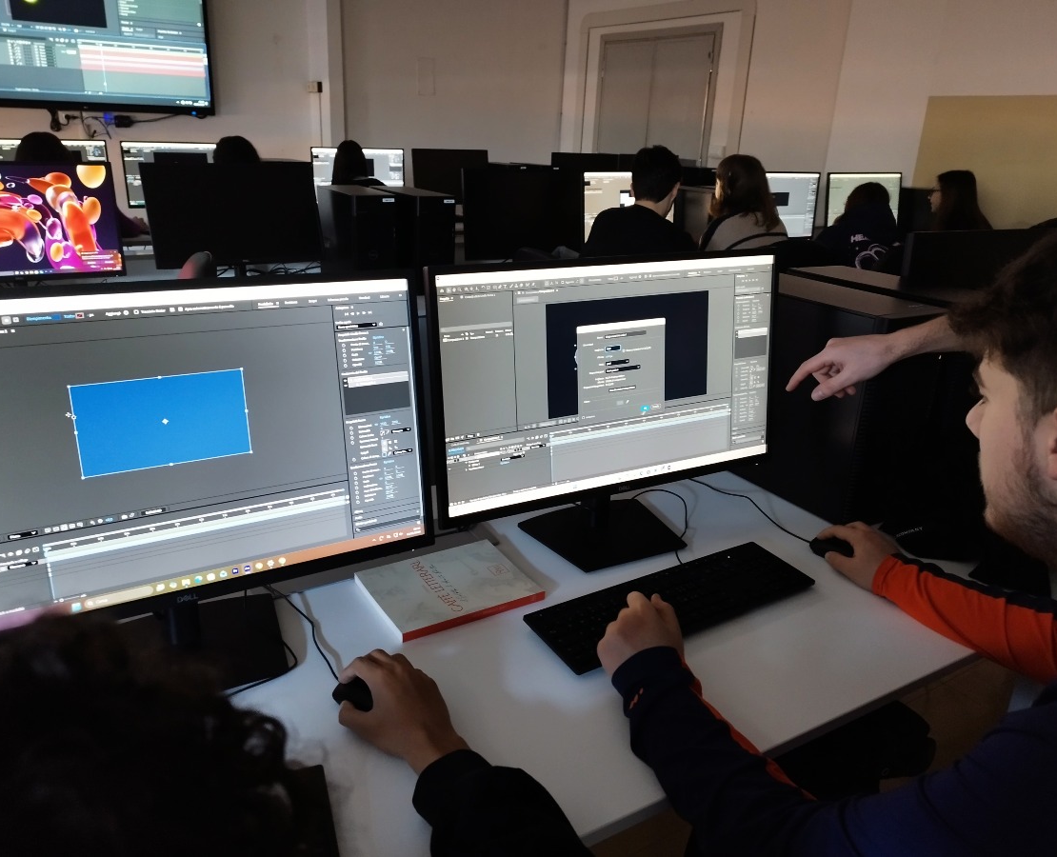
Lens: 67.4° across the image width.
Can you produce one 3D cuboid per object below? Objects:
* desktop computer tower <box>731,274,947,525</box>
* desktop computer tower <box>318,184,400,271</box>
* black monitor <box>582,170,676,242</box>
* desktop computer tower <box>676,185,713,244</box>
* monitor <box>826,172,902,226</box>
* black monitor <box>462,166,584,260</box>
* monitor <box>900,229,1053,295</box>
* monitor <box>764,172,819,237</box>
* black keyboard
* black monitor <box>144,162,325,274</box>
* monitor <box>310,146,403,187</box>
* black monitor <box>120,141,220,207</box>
[{"bbox_3d":[0.530,-0.082,1.545,0.173,0.374,0.410,-11,25,-31],"label":"desktop computer tower"},{"bbox_3d":[-0.659,-0.734,3.092,0.173,0.373,0.410,-9,24,-28],"label":"desktop computer tower"},{"bbox_3d":[0.458,-0.973,3.727,0.610,0.450,0.190,-13,26,-35],"label":"black monitor"},{"bbox_3d":[0.802,-0.983,3.902,0.173,0.373,0.410,-10,25,-30],"label":"desktop computer tower"},{"bbox_3d":[1.922,-1.250,4.627,0.610,0.450,0.190,-9,23,-27],"label":"monitor"},{"bbox_3d":[-0.040,-0.912,3.507,0.611,0.462,0.190,-10,24,-29],"label":"black monitor"},{"bbox_3d":[1.005,-0.213,1.779,0.610,0.450,0.190,-9,23,-27],"label":"monitor"},{"bbox_3d":[1.283,-1.165,4.302,0.611,0.462,0.190,-9,24,-27],"label":"monitor"},{"bbox_3d":[0.215,0.247,1.144,0.440,0.022,0.128,-11,27,-30],"label":"black keyboard"},{"bbox_3d":[-1.094,-0.752,2.967,0.610,0.450,0.190,-12,25,-34],"label":"black monitor"},{"bbox_3d":[-1.089,-1.561,5.106,0.610,0.450,0.190,-10,24,-30],"label":"monitor"},{"bbox_3d":[-2.058,-1.456,4.719,0.610,0.450,0.190,-9,24,-28],"label":"black monitor"}]

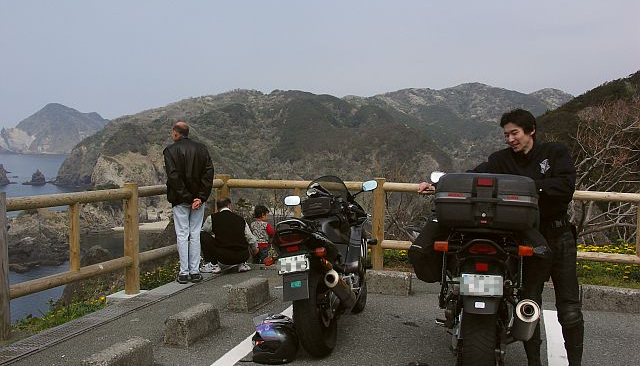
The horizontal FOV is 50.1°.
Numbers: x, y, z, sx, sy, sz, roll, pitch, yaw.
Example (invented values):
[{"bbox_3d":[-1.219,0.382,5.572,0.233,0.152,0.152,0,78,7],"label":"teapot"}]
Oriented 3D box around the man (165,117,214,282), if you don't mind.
[{"bbox_3d":[-1.430,0.213,7.480,0.520,1.730,0.360,-1,4,-24],"label":"man"}]

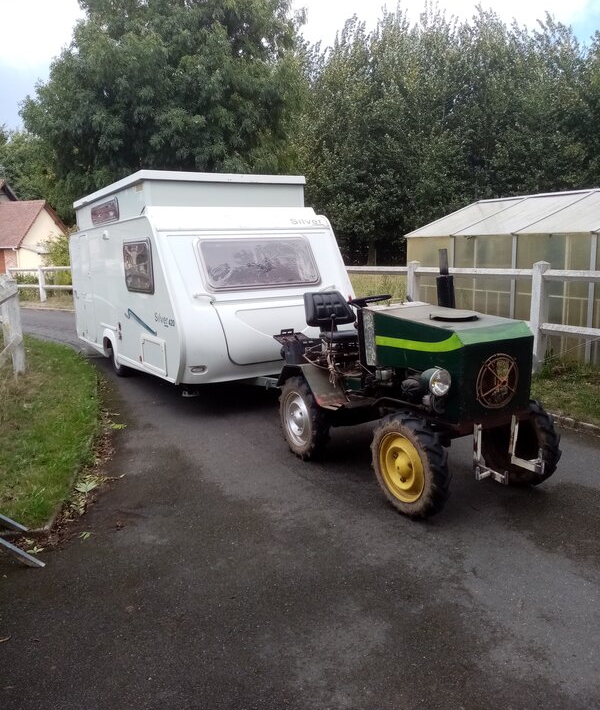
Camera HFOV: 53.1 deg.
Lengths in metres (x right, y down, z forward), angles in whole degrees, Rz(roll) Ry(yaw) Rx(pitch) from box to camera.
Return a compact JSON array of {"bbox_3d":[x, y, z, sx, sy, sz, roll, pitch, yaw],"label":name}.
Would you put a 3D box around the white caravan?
[{"bbox_3d":[-1.346,-0.905,7.643,2.000,2.368,4.780,-8,11,-30],"label":"white caravan"}]

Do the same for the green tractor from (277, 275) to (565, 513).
[{"bbox_3d":[0.653,0.087,4.205,1.060,1.400,2.220,-6,11,-29],"label":"green tractor"}]

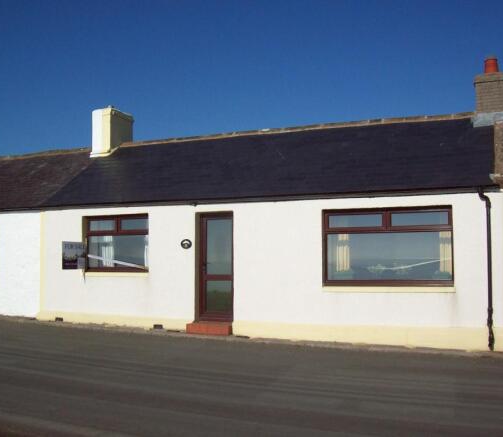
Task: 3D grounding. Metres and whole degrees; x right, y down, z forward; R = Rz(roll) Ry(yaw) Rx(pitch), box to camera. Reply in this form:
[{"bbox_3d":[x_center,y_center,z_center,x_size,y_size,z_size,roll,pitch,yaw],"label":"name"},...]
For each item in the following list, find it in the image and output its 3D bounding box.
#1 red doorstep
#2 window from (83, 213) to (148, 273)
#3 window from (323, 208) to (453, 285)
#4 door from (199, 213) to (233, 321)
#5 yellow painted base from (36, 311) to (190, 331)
[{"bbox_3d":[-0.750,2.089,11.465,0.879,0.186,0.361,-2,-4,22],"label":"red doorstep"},{"bbox_3d":[-2.758,0.529,12.586,1.602,1.167,0.088,-2,-4,22],"label":"window"},{"bbox_3d":[2.338,0.499,10.518,2.247,1.358,0.088,-2,-4,22],"label":"window"},{"bbox_3d":[-0.640,0.934,11.760,0.791,2.120,0.088,-2,-4,22],"label":"door"},{"bbox_3d":[-2.888,2.076,12.330,3.614,0.283,0.117,-2,-4,22],"label":"yellow painted base"}]

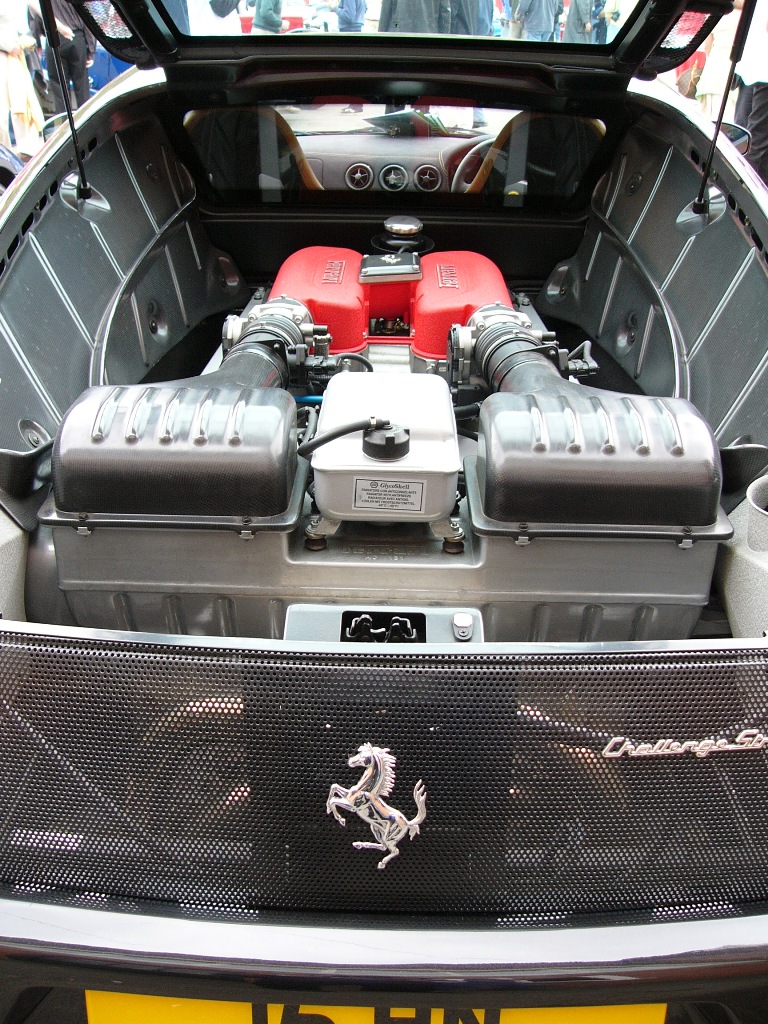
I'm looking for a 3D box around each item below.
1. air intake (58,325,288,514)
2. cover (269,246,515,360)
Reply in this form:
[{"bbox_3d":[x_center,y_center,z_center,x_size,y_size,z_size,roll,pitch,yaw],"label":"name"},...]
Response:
[{"bbox_3d":[-0.256,-0.123,1.396,0.290,0.127,0.290,1,28,0],"label":"air intake"},{"bbox_3d":[0.017,-0.369,1.817,0.394,0.108,0.350,1,28,0],"label":"cover"}]

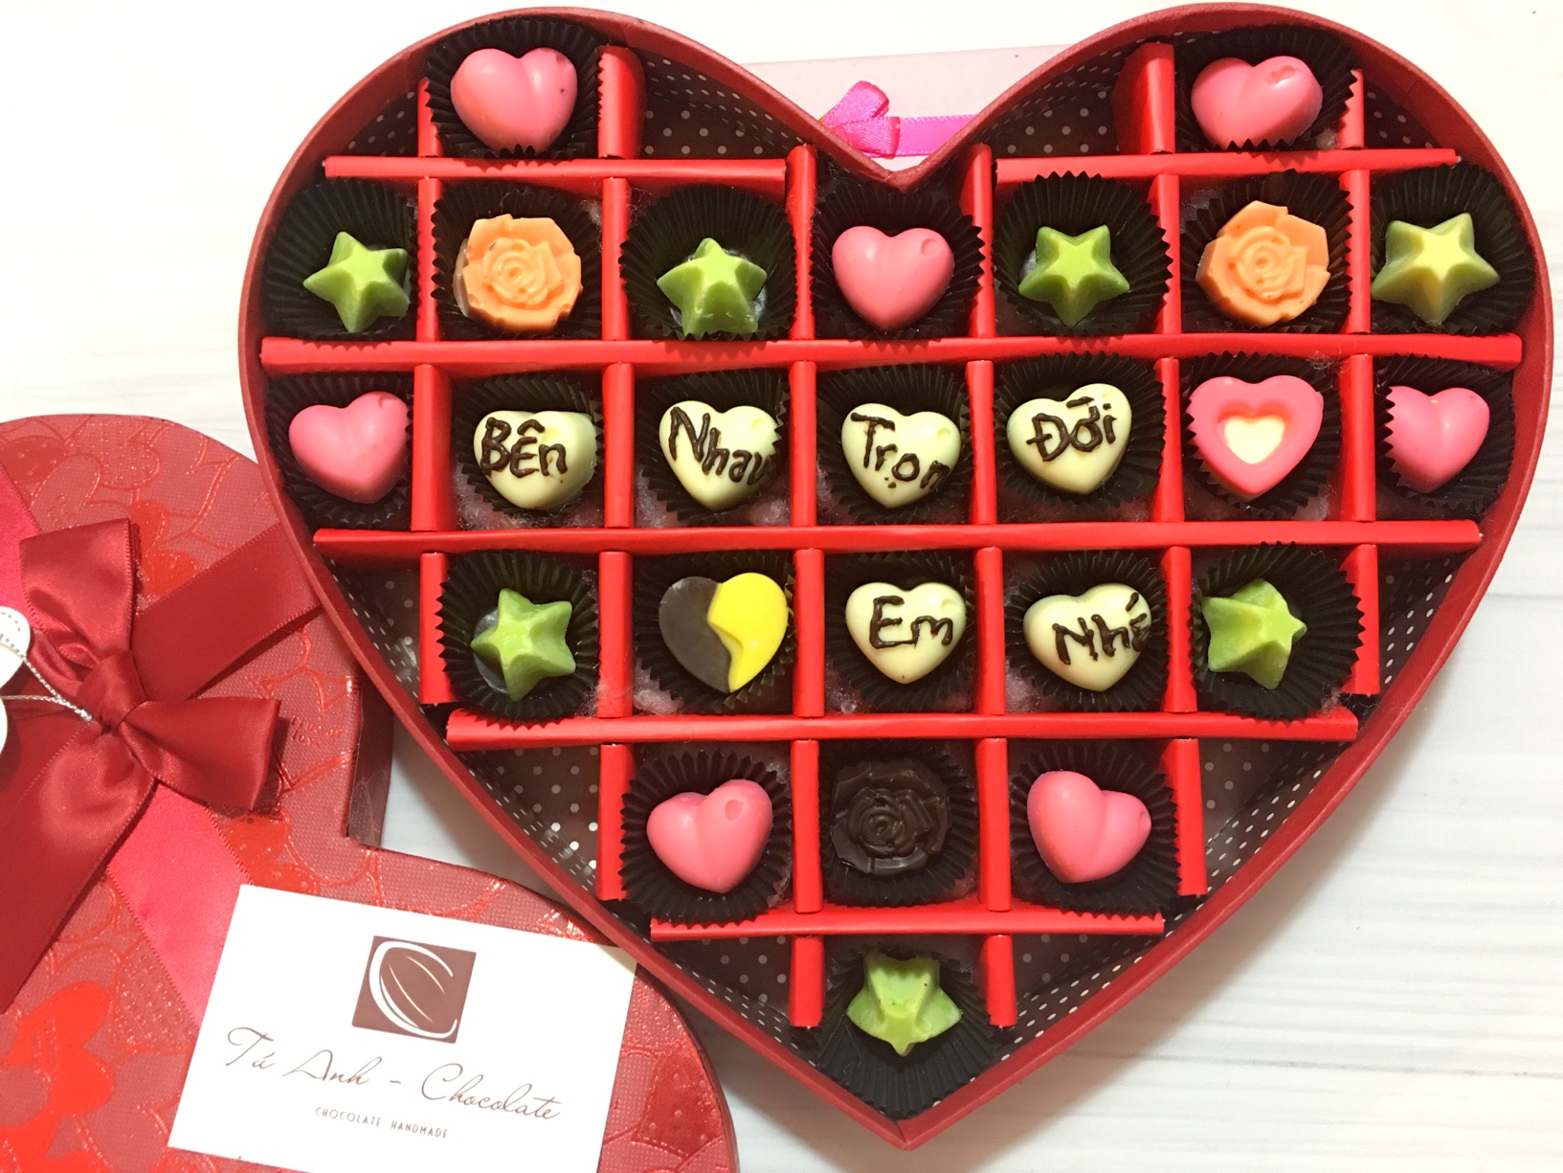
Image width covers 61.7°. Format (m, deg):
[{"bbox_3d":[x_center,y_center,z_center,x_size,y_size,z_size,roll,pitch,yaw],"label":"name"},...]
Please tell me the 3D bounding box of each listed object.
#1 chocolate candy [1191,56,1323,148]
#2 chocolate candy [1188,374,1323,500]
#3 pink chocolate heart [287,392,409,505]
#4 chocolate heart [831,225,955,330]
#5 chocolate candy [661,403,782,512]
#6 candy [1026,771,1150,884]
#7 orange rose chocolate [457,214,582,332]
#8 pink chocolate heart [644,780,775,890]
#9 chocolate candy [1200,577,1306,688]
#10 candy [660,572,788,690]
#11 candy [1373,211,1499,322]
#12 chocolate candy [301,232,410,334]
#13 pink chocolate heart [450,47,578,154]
[{"bbox_3d":[0.109,-0.110,0.300,0.029,0.015,0.024,17,86,1],"label":"chocolate candy"},{"bbox_3d":[0.106,-0.033,0.295,0.028,0.013,0.027,-1,86,0],"label":"chocolate candy"},{"bbox_3d":[-0.098,-0.032,0.290,0.027,0.014,0.025,-15,86,-1],"label":"pink chocolate heart"},{"bbox_3d":[0.025,-0.071,0.297,0.028,0.015,0.024,4,86,0],"label":"chocolate heart"},{"bbox_3d":[-0.014,-0.030,0.292,0.027,0.014,0.025,4,86,0],"label":"chocolate candy"},{"bbox_3d":[0.067,0.055,0.288,0.029,0.015,0.023,22,86,1],"label":"candy"},{"bbox_3d":[-0.060,-0.071,0.297,0.028,0.014,0.027,0,86,0],"label":"orange rose chocolate"},{"bbox_3d":[-0.015,0.057,0.288,0.029,0.015,0.024,-17,86,-1],"label":"pink chocolate heart"},{"bbox_3d":[0.106,0.009,0.288,0.025,0.013,0.026,-8,81,-4],"label":"chocolate candy"},{"bbox_3d":[-0.012,0.011,0.292,0.028,0.013,0.026,-7,86,-1],"label":"candy"},{"bbox_3d":[0.143,-0.070,0.285,0.028,0.013,0.026,0,92,16],"label":"candy"},{"bbox_3d":[-0.097,-0.070,0.297,0.025,0.015,0.024,6,94,-9],"label":"chocolate candy"},{"bbox_3d":[-0.058,-0.109,0.287,0.028,0.014,0.025,-4,89,-16],"label":"pink chocolate heart"}]

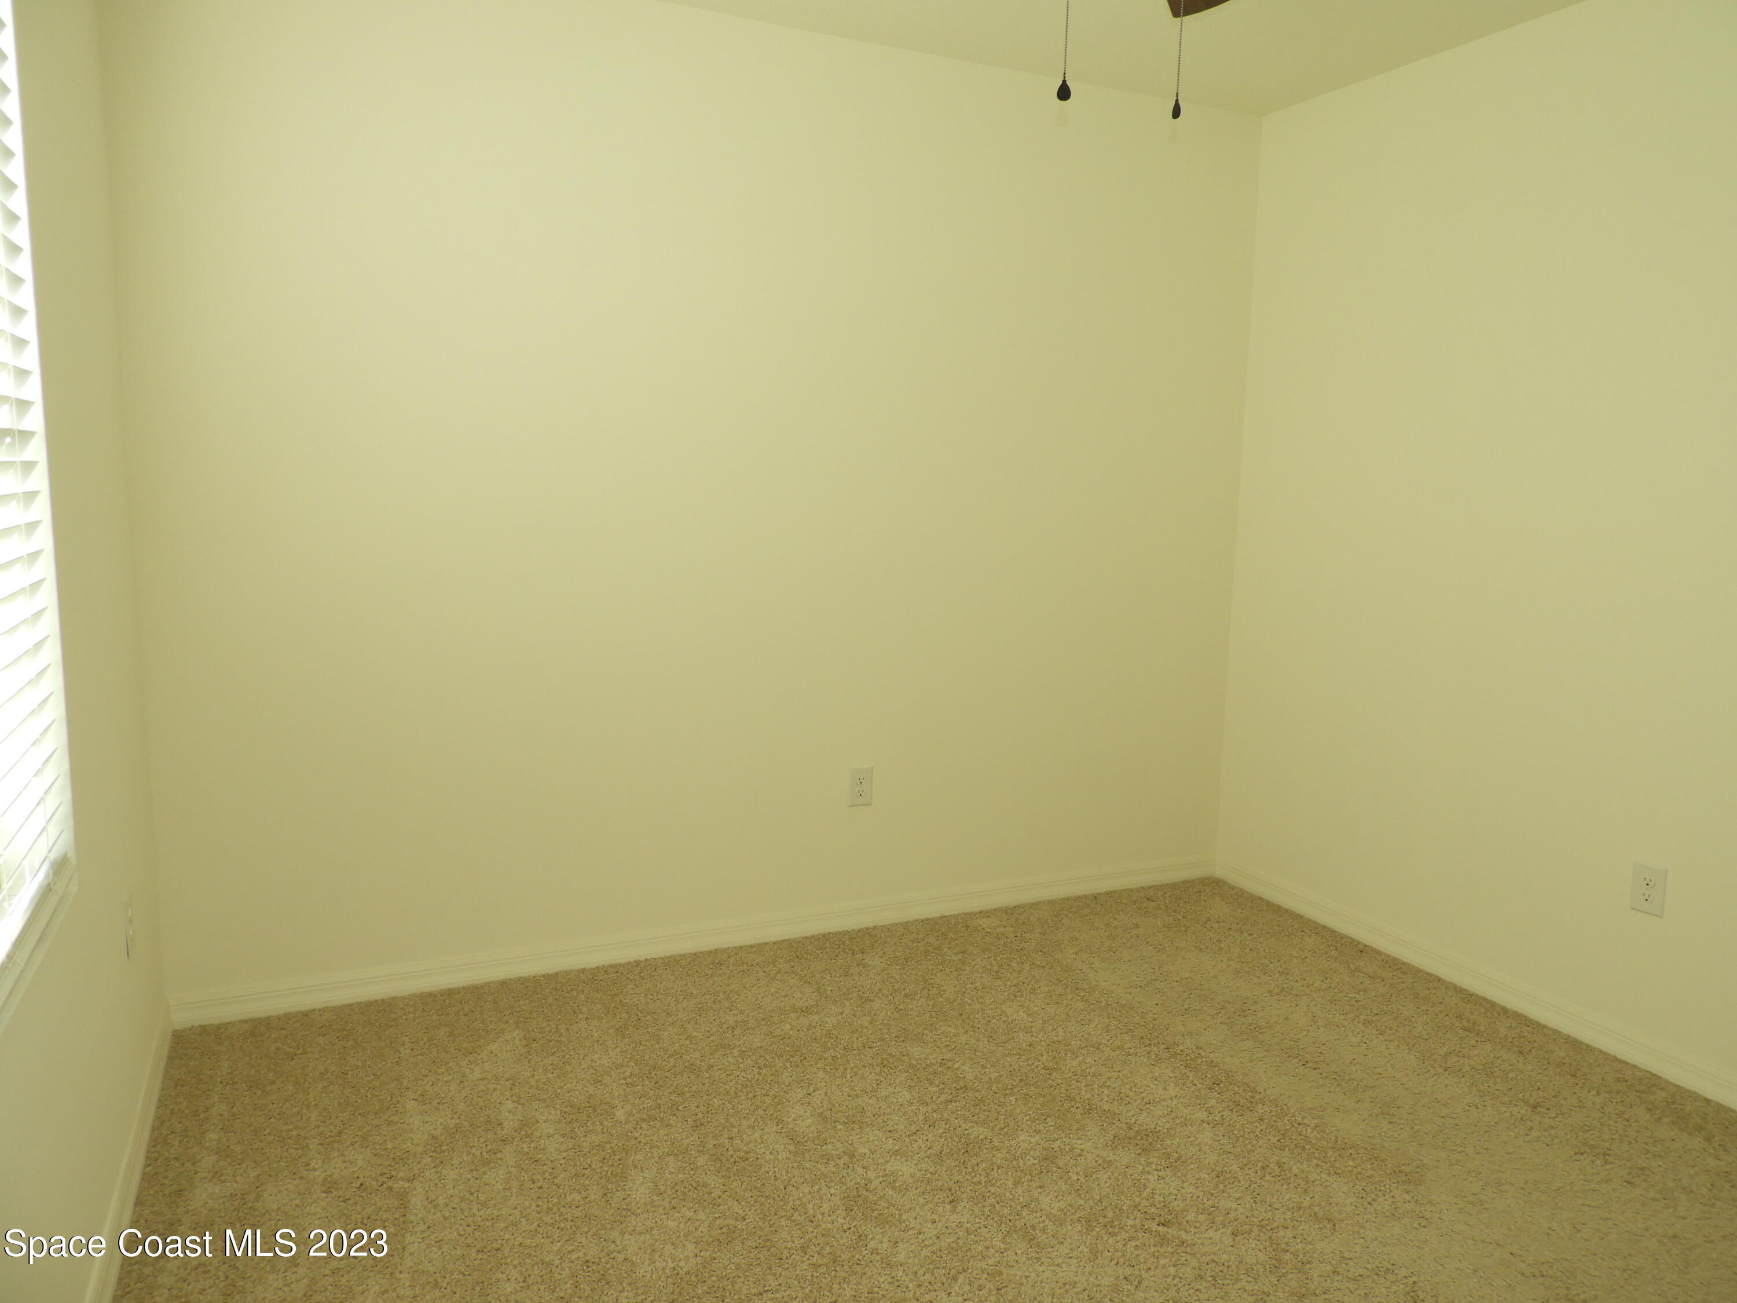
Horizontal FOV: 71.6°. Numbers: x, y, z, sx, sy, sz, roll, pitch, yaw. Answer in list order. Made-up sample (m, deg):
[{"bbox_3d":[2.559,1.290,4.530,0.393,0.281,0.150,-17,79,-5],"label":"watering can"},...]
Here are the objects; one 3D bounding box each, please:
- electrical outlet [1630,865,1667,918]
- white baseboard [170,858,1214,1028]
[{"bbox_3d":[1.783,0.544,2.750,0.008,0.114,0.071,-3,9,-25],"label":"electrical outlet"},{"bbox_3d":[-0.224,0.775,3.433,3.080,0.083,0.016,-3,9,-25],"label":"white baseboard"}]

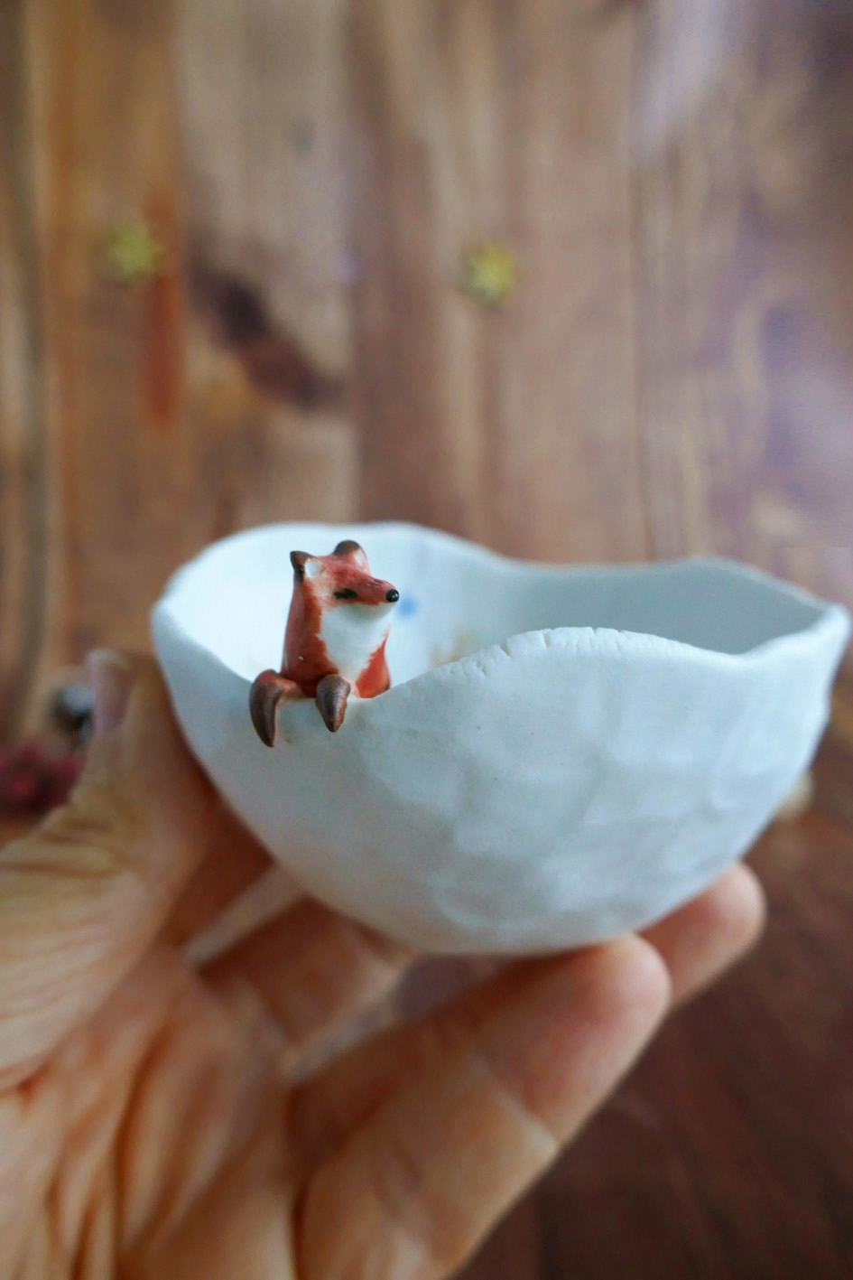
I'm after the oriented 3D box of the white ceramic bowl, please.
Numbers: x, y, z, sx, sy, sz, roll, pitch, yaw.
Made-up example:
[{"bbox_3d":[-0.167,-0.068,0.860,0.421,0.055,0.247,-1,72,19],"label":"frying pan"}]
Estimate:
[{"bbox_3d":[0.010,0.012,0.124,0.087,0.055,0.087,0,12,0],"label":"white ceramic bowl"}]

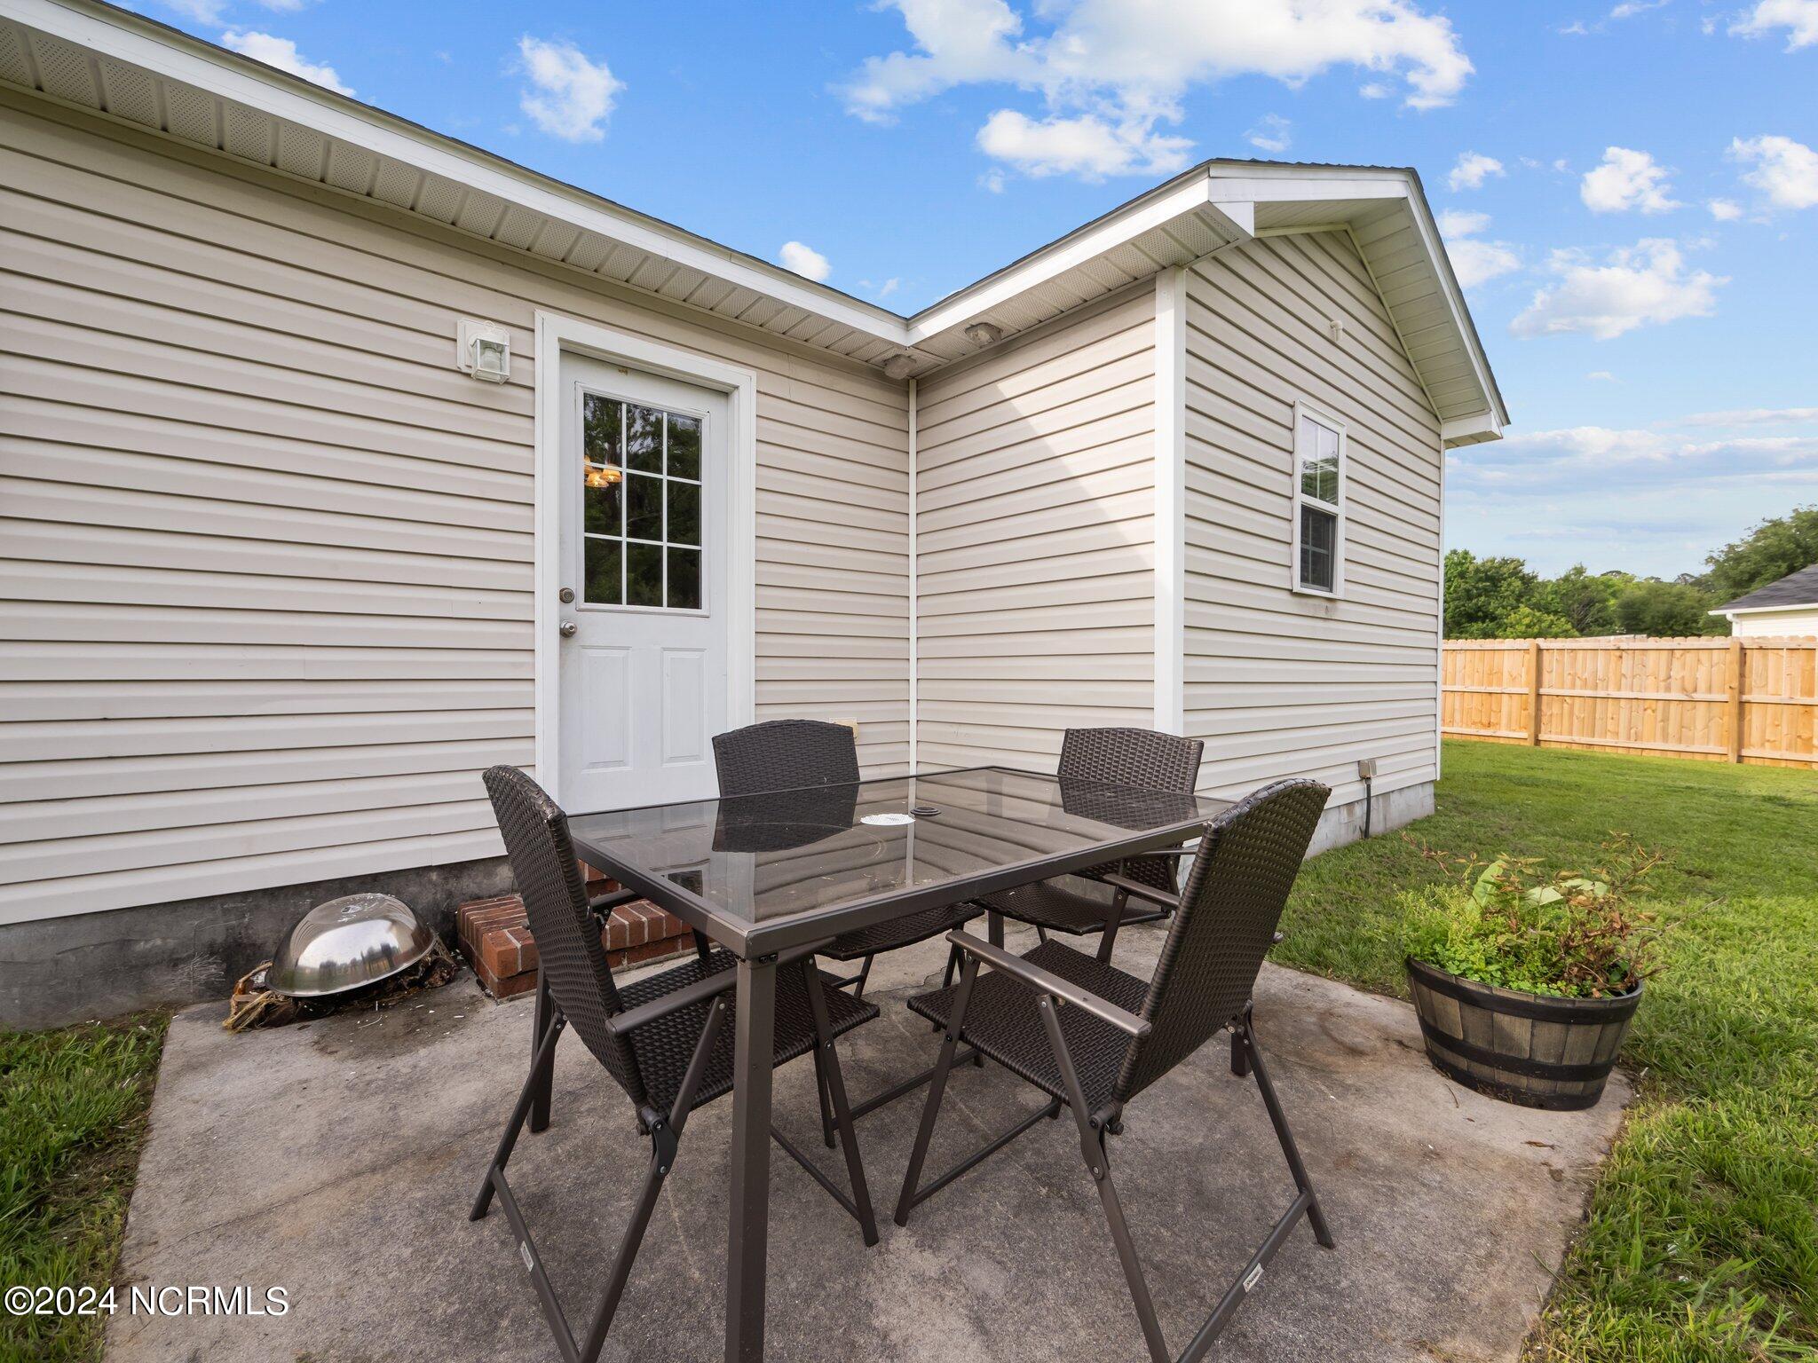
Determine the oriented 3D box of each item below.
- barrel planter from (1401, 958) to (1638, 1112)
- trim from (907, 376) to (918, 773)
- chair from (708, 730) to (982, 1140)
[{"bbox_3d":[1.652,0.914,2.010,0.505,0.290,0.505,0,0,0],"label":"barrel planter"},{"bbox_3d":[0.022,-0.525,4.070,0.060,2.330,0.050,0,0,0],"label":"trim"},{"bbox_3d":[-0.178,0.579,2.010,0.600,0.900,0.620,0,0,-43],"label":"chair"}]

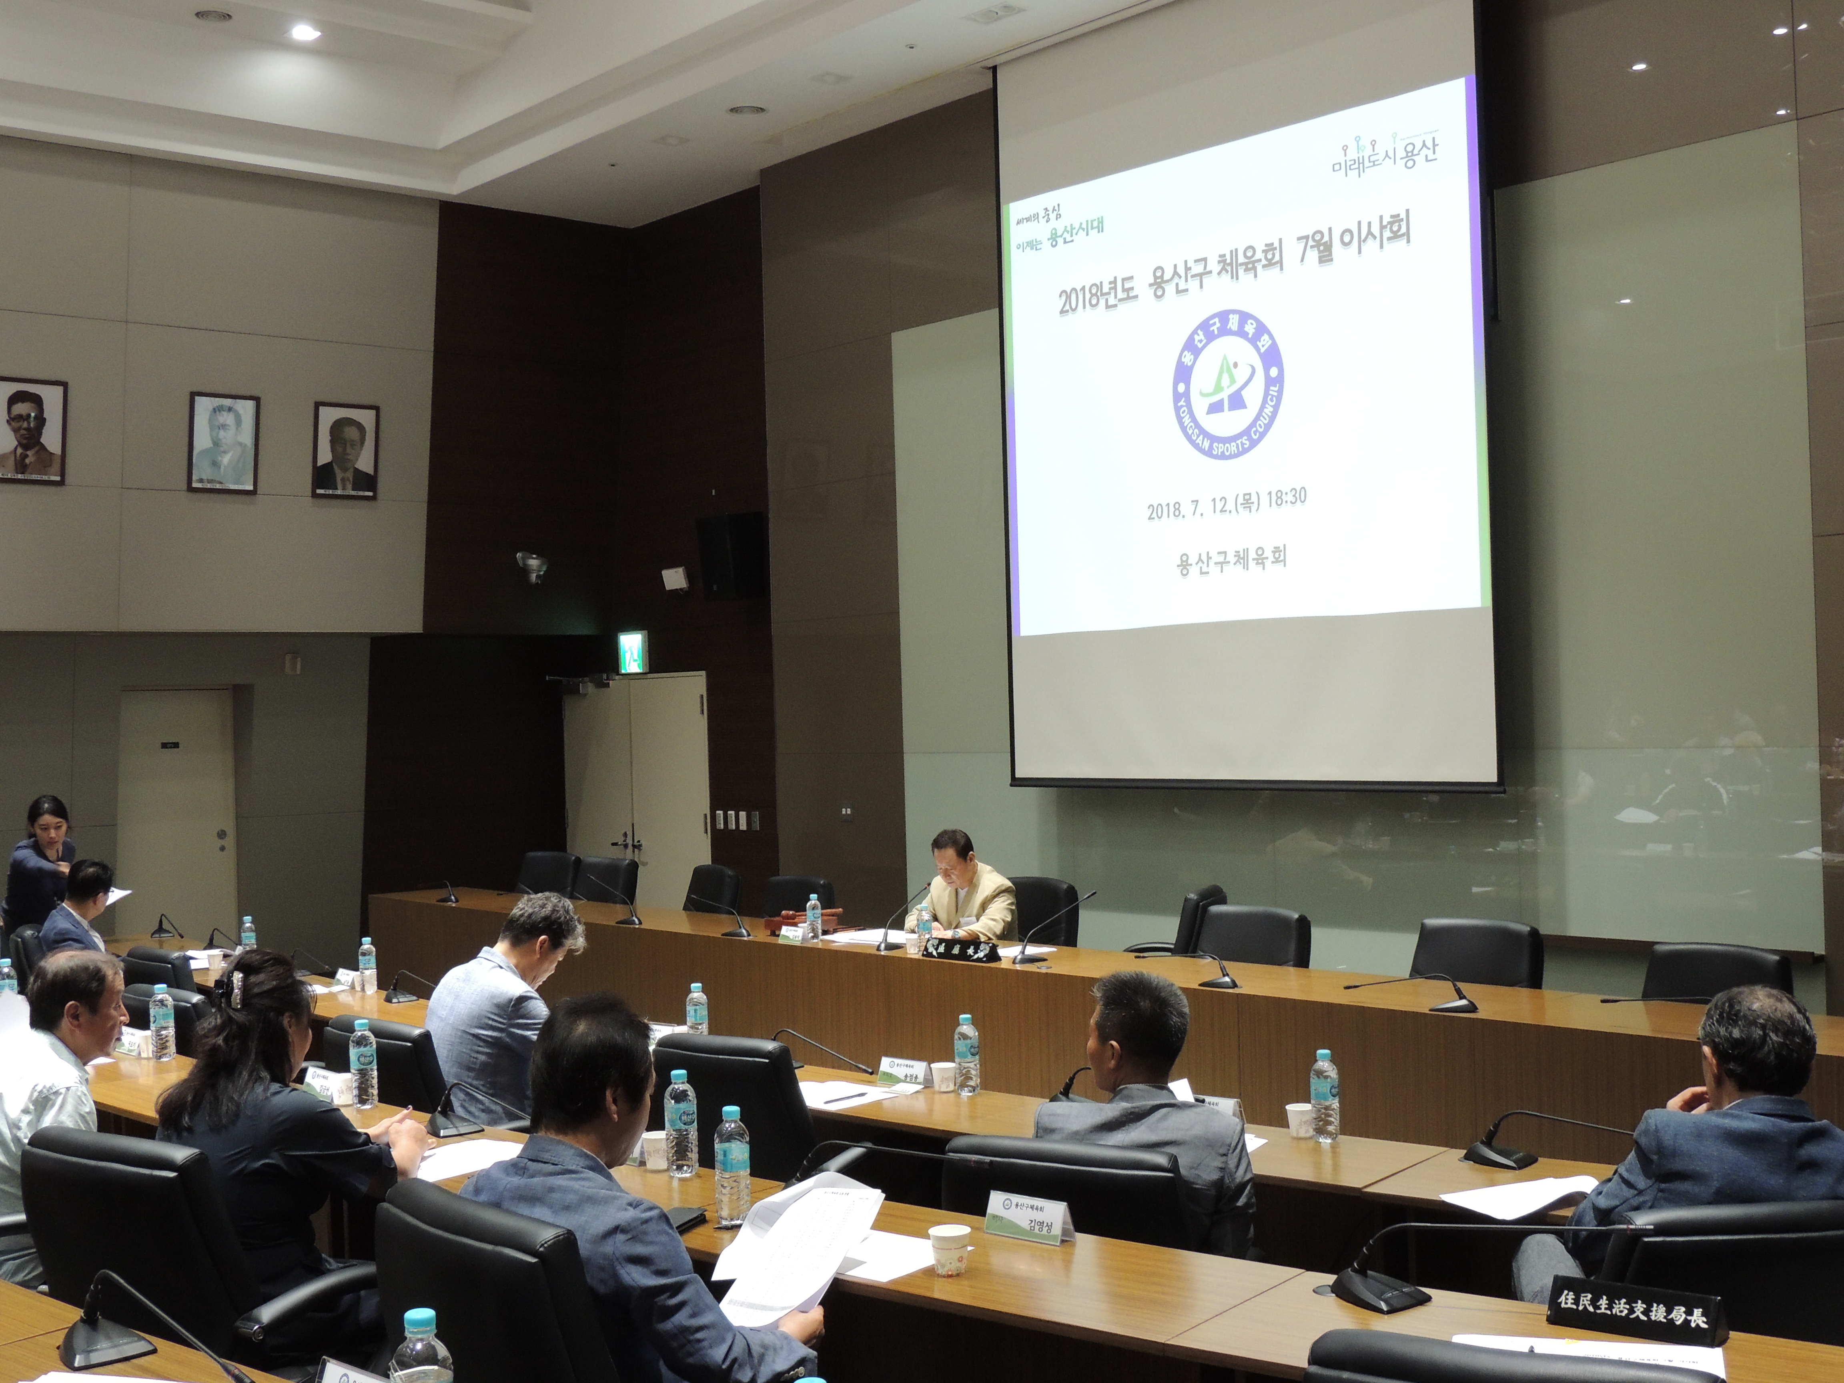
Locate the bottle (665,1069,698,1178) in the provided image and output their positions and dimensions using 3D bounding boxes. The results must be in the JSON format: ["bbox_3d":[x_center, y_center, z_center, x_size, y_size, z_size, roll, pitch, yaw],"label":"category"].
[{"bbox_3d":[-0.502,0.899,4.438,0.066,0.214,0.066,-2,-1,0],"label":"bottle"}]

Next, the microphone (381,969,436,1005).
[{"bbox_3d":[-1.876,1.116,8.061,0.140,0.120,0.470,-1,-1,-38],"label":"microphone"}]

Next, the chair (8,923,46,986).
[{"bbox_3d":[-3.899,1.547,10.046,0.640,0.930,0.620,-1,-1,-33],"label":"chair"}]

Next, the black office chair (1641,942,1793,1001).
[{"bbox_3d":[2.608,1.350,7.286,0.640,0.930,0.620,-1,-1,-36],"label":"black office chair"}]

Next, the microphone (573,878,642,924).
[{"bbox_3d":[-1.571,1.058,10.851,0.400,0.240,0.110,-2,-1,37],"label":"microphone"}]

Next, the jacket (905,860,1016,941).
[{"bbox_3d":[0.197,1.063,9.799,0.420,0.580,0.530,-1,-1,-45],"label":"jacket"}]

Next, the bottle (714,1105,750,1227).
[{"bbox_3d":[-0.350,0.873,3.940,0.064,0.210,0.064,-2,-1,-5],"label":"bottle"}]

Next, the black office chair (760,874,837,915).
[{"bbox_3d":[-0.813,1.423,10.906,0.650,0.950,0.620,-1,-1,-41],"label":"black office chair"}]

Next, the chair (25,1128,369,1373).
[{"bbox_3d":[-1.354,1.317,4.247,0.620,0.930,0.640,-2,-1,38],"label":"chair"}]

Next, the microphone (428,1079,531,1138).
[{"bbox_3d":[-0.974,0.962,4.880,0.470,0.130,0.115,-2,-1,43],"label":"microphone"}]

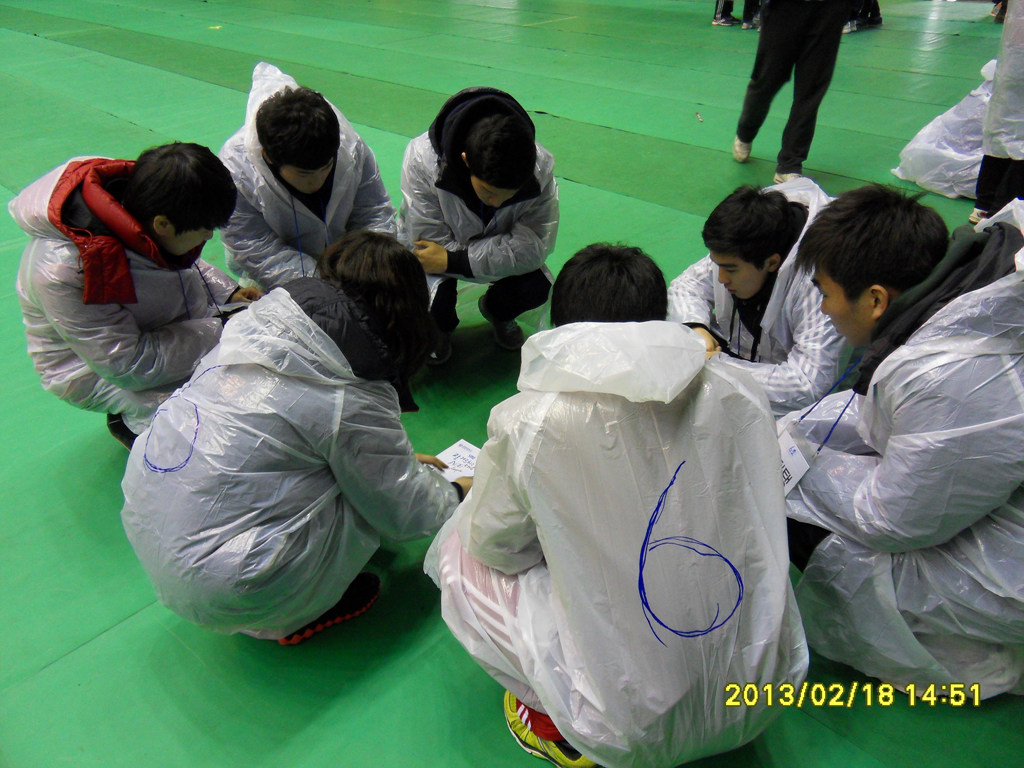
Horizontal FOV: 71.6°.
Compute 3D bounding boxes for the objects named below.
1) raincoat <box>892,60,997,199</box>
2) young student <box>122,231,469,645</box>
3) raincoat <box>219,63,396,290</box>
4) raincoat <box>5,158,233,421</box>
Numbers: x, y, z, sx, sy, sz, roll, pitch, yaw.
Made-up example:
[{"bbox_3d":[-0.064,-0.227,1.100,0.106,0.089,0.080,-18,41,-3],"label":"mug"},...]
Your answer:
[{"bbox_3d":[2.408,-1.390,3.817,0.640,0.660,0.600,-9,35,-12],"label":"raincoat"},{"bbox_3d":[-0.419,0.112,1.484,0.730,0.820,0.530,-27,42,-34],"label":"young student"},{"bbox_3d":[-0.594,-0.476,2.233,0.540,0.960,0.600,-13,36,-18],"label":"raincoat"},{"bbox_3d":[-0.972,-0.220,1.957,0.560,0.730,0.540,9,35,14],"label":"raincoat"}]

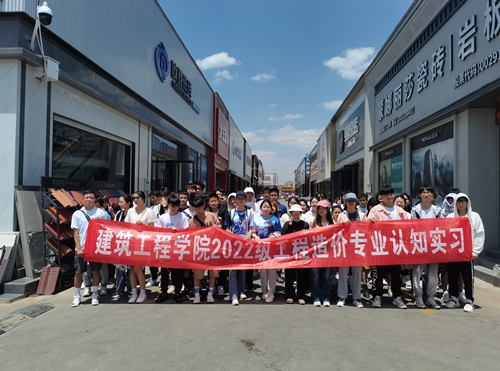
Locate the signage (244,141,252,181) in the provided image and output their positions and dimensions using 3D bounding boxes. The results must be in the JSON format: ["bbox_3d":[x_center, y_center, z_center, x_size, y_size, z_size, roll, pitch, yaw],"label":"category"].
[{"bbox_3d":[-0.033,-3.528,57.267,0.200,5.199,13.347,1,-2,4],"label":"signage"}]

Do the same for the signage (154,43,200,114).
[{"bbox_3d":[-3.156,-4.742,17.898,0.100,1.457,8.019,1,-2,4],"label":"signage"}]

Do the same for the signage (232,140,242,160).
[{"bbox_3d":[-1.283,-3.562,41.310,0.120,1.403,8.921,1,-2,4],"label":"signage"}]

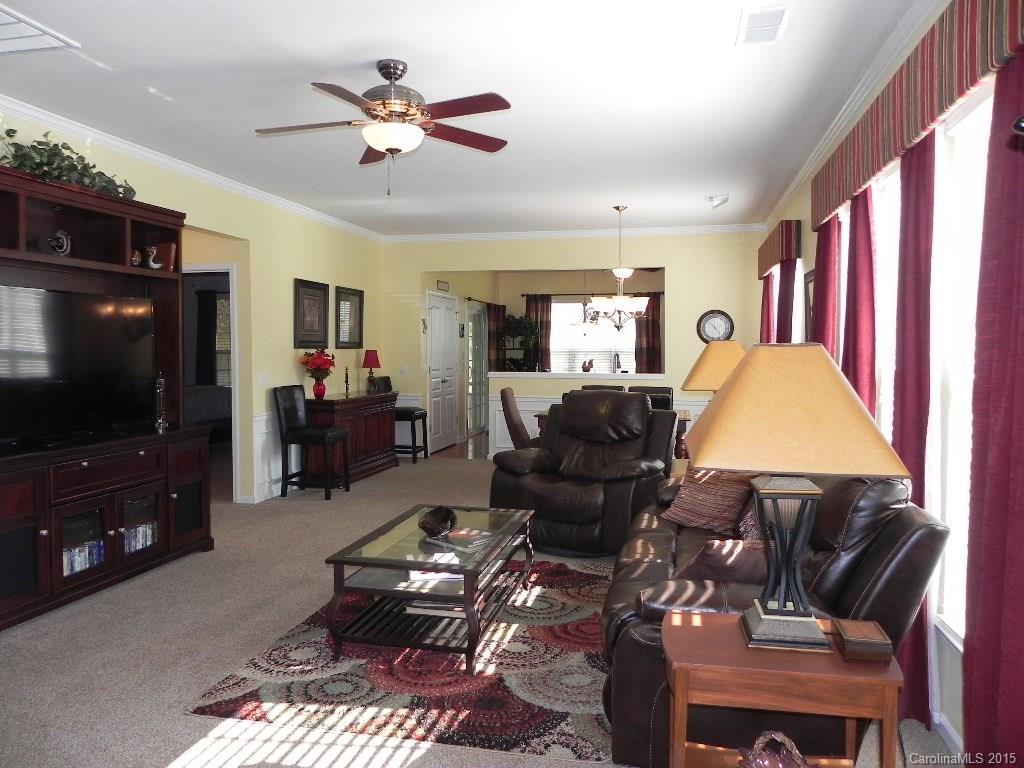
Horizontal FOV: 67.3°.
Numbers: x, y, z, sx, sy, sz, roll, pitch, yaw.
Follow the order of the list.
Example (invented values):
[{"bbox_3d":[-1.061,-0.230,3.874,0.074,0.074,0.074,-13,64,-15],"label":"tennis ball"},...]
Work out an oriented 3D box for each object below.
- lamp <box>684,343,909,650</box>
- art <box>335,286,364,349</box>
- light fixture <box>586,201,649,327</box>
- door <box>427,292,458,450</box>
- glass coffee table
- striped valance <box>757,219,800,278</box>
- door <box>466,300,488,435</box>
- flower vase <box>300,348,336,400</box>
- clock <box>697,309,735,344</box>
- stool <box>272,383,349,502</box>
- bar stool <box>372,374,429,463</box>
[{"bbox_3d":[0.783,0.306,2.201,0.530,0.830,0.530,1,3,12],"label":"lamp"},{"bbox_3d":[-1.802,-0.733,8.647,0.040,0.667,0.740,1,3,12],"label":"art"},{"bbox_3d":[1.041,-1.111,7.429,0.580,1.205,0.580,1,3,12],"label":"light fixture"},{"bbox_3d":[-0.915,-0.155,10.202,0.080,2.070,1.150,1,3,12],"label":"door"},{"bbox_3d":[-0.341,0.981,3.897,0.690,0.460,1.220,1,3,12],"label":"glass coffee table"},{"bbox_3d":[2.460,-1.201,7.148,0.165,0.345,1.830,1,3,12],"label":"striped valance"},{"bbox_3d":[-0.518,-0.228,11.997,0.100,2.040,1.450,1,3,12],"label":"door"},{"bbox_3d":[-1.873,-0.101,7.484,0.330,0.500,0.350,1,3,12],"label":"flower vase"},{"bbox_3d":[2.338,-0.640,8.813,0.420,0.420,0.050,1,3,12],"label":"clock"},{"bbox_3d":[-1.839,0.529,7.148,0.580,1.000,0.460,1,3,12],"label":"stool"},{"bbox_3d":[-1.362,0.423,9.303,0.580,1.000,0.460,1,3,12],"label":"bar stool"}]

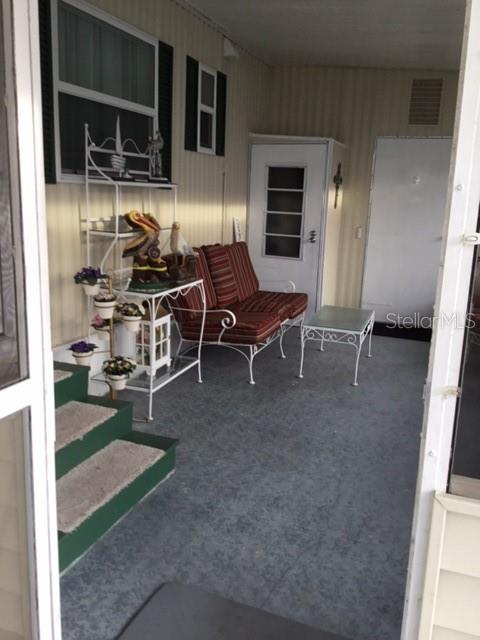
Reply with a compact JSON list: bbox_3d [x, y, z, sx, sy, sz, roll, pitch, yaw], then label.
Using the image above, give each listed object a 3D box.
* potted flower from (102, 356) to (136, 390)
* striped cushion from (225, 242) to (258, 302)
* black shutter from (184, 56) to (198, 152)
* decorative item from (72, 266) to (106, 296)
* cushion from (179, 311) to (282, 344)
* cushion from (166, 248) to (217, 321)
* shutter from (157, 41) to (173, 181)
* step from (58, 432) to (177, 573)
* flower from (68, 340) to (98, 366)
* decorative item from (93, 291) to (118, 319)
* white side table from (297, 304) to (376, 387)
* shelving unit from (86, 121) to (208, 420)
[{"bbox_3d":[-0.712,0.316,3.385,0.194,0.173,0.194,2,13,-1],"label":"potted flower"},{"bbox_3d":[-0.042,-0.444,5.352,0.160,0.500,0.632,-10,7,23],"label":"striped cushion"},{"bbox_3d":[-0.406,-1.844,4.939,0.030,0.752,0.230,7,14,21],"label":"black shutter"},{"bbox_3d":[-0.904,-0.226,3.466,0.189,0.171,0.189,2,12,0],"label":"decorative item"},{"bbox_3d":[-0.057,0.045,4.582,0.632,0.149,0.639,7,13,20],"label":"cushion"},{"bbox_3d":[-0.415,-0.302,4.822,0.112,0.544,0.544,-8,8,24],"label":"cushion"},{"bbox_3d":[-0.551,-1.529,4.351,0.028,1.046,0.220,7,13,20],"label":"shutter"},{"bbox_3d":[-0.623,0.771,2.502,0.270,0.163,1.036,7,13,20],"label":"step"},{"bbox_3d":[-0.961,0.215,3.518,0.189,0.160,0.189,7,13,20],"label":"flower"},{"bbox_3d":[-0.776,-0.089,3.308,0.128,0.143,0.128,2,13,-1],"label":"decorative item"},{"bbox_3d":[0.863,0.197,4.969,0.472,0.425,0.924,7,14,21],"label":"white side table"},{"bbox_3d":[-0.614,-0.350,3.974,0.514,1.818,0.827,7,14,21],"label":"shelving unit"}]

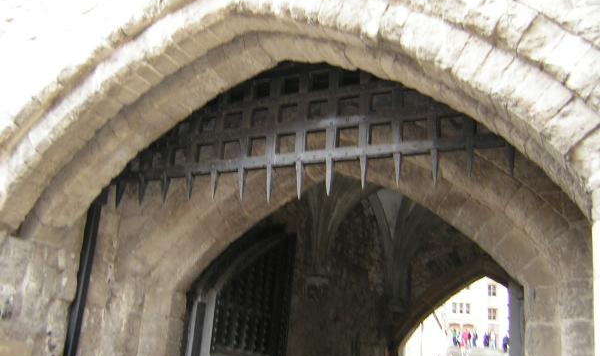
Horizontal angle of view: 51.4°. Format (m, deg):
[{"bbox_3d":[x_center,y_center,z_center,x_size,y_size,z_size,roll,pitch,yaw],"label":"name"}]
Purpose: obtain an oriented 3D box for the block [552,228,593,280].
[{"bbox_3d":[2.261,0.646,5.153,0.300,0.410,0.290,-4,-17,27],"label":"block"}]

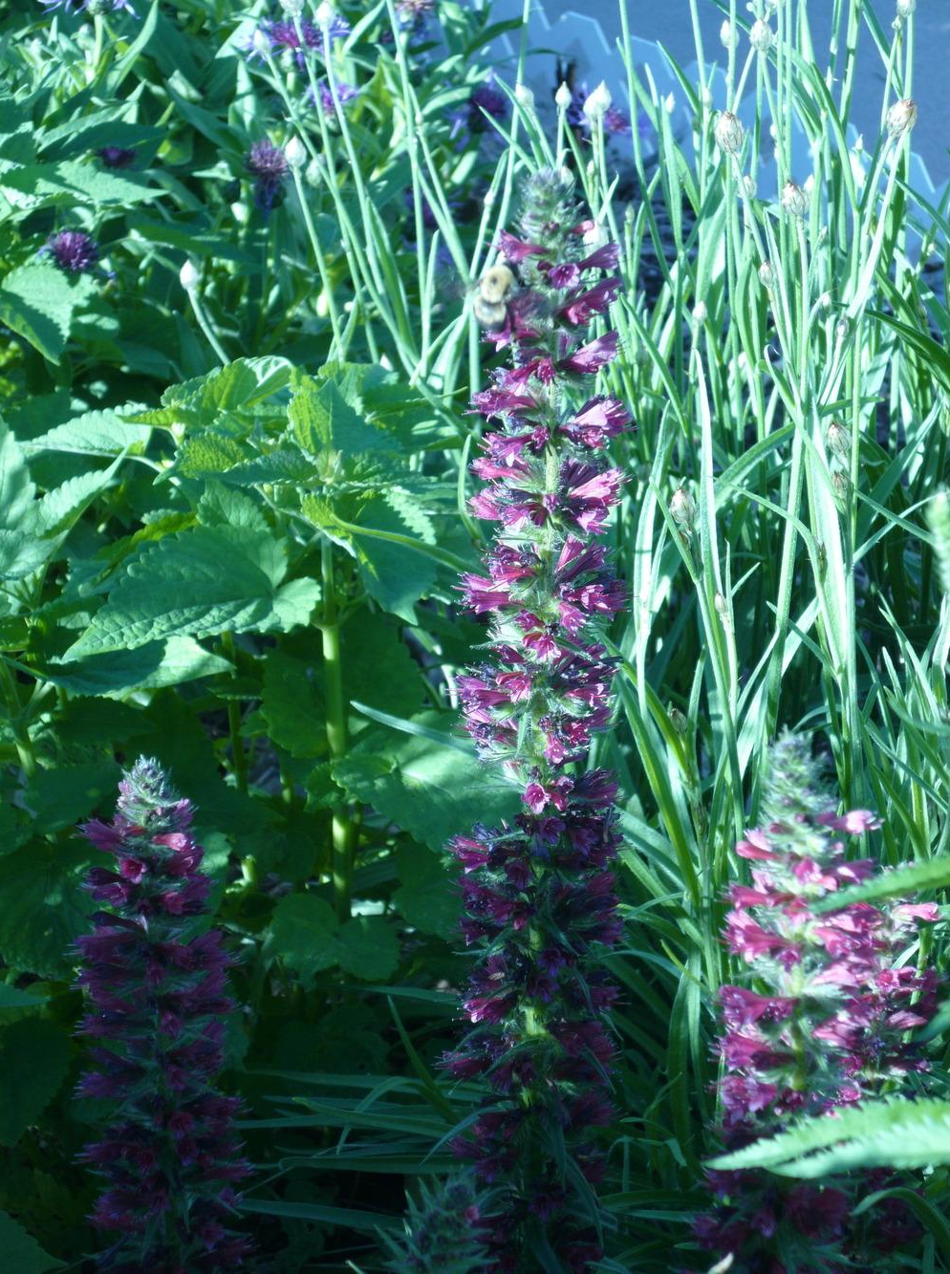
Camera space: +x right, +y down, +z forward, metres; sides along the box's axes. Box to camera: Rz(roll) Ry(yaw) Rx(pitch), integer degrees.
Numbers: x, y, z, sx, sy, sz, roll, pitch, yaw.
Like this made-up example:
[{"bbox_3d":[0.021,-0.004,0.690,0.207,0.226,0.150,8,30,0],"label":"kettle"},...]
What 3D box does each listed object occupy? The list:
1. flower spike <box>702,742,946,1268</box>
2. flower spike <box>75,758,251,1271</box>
[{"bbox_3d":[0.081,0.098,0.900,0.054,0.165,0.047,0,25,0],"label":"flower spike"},{"bbox_3d":[-0.079,0.108,0.956,0.041,0.170,0.041,-2,25,1],"label":"flower spike"}]

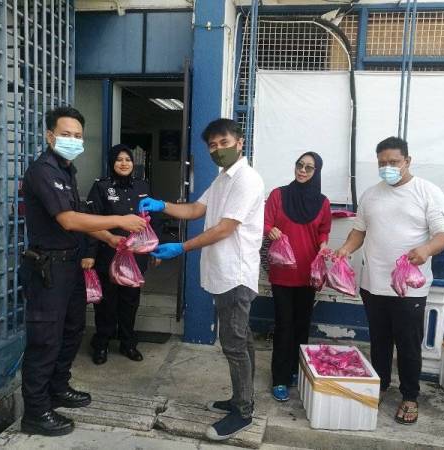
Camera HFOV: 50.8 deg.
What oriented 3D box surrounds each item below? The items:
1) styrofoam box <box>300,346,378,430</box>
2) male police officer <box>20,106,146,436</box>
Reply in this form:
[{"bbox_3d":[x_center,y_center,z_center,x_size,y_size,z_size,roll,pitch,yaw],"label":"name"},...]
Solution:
[{"bbox_3d":[0.713,1.002,2.942,0.371,0.305,0.528,2,5,0],"label":"styrofoam box"},{"bbox_3d":[-0.738,0.236,2.540,0.660,1.740,0.500,3,5,6],"label":"male police officer"}]

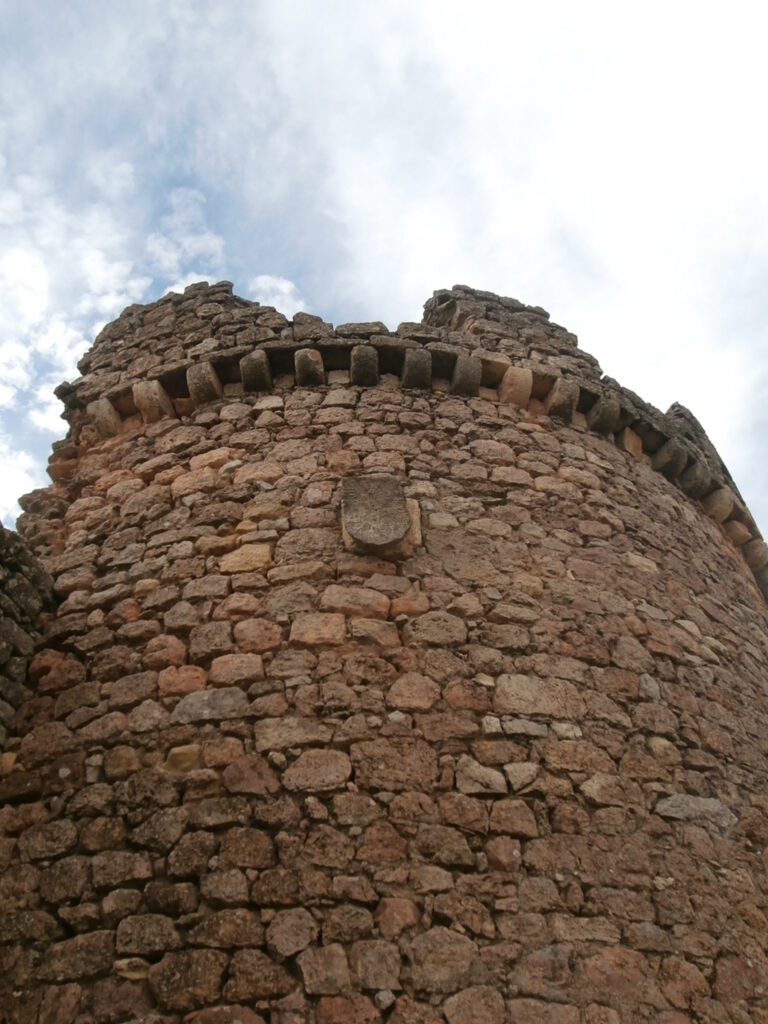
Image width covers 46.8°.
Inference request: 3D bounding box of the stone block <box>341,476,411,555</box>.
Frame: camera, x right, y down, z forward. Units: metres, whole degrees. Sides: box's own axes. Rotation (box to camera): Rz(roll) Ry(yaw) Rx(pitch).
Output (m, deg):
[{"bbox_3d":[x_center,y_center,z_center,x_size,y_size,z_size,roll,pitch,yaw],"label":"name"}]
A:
[{"bbox_3d":[-0.071,0.069,7.777,0.585,0.760,0.200,1,-40,-1],"label":"stone block"}]

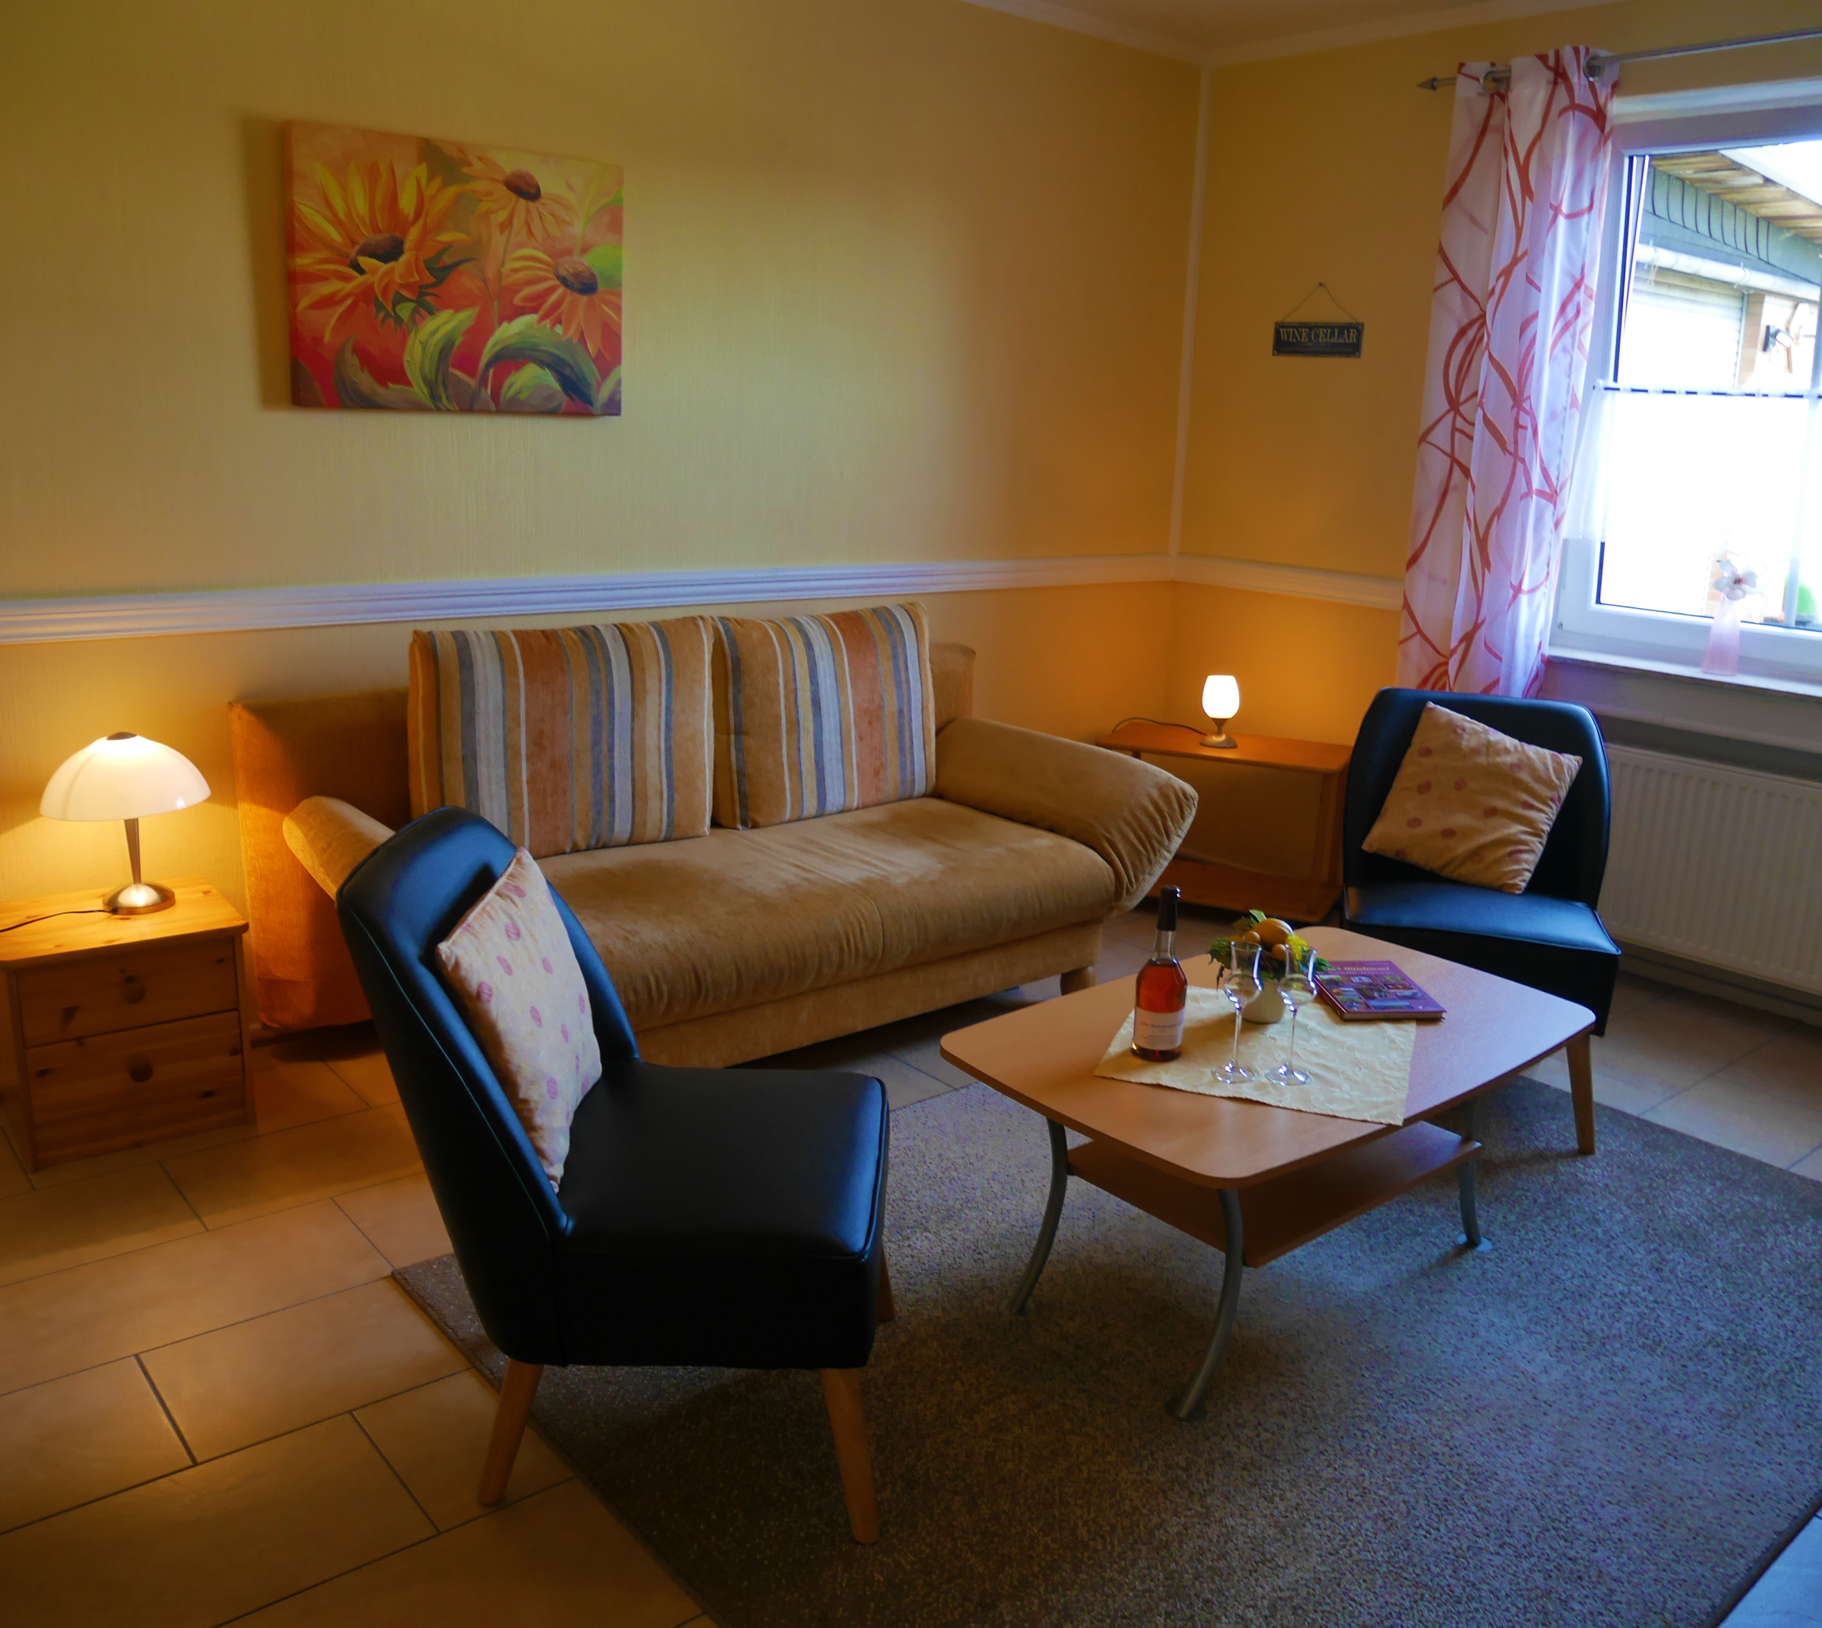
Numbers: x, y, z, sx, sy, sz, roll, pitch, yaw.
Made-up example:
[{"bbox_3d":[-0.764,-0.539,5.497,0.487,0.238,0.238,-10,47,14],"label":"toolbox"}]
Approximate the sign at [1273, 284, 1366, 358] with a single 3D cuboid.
[{"bbox_3d":[1.207,-1.468,4.473,0.011,0.208,0.319,-9,18,-38],"label":"sign"}]

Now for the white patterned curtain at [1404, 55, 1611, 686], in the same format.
[{"bbox_3d":[1.545,-0.776,4.045,0.108,2.300,0.424,-9,18,-38],"label":"white patterned curtain"}]

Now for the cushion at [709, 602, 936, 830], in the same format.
[{"bbox_3d":[-0.218,-0.258,3.770,0.605,0.498,0.135,-9,7,-38],"label":"cushion"}]

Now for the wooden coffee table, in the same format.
[{"bbox_3d":[0.597,0.561,2.475,1.029,0.455,0.621,-9,18,-38],"label":"wooden coffee table"}]

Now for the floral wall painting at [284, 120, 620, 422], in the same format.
[{"bbox_3d":[-0.972,-1.174,3.316,0.750,0.558,0.034,-9,18,-38],"label":"floral wall painting"}]

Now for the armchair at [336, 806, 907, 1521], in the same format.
[{"bbox_3d":[-0.352,0.430,2.056,0.632,0.861,0.545,2,14,0],"label":"armchair"}]

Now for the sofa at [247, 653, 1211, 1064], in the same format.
[{"bbox_3d":[-0.345,0.108,3.517,2.058,0.794,0.982,-9,18,-38],"label":"sofa"}]

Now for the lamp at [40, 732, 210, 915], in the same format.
[{"bbox_3d":[-1.544,0.011,2.969,0.289,0.340,0.289,-9,18,-38],"label":"lamp"}]

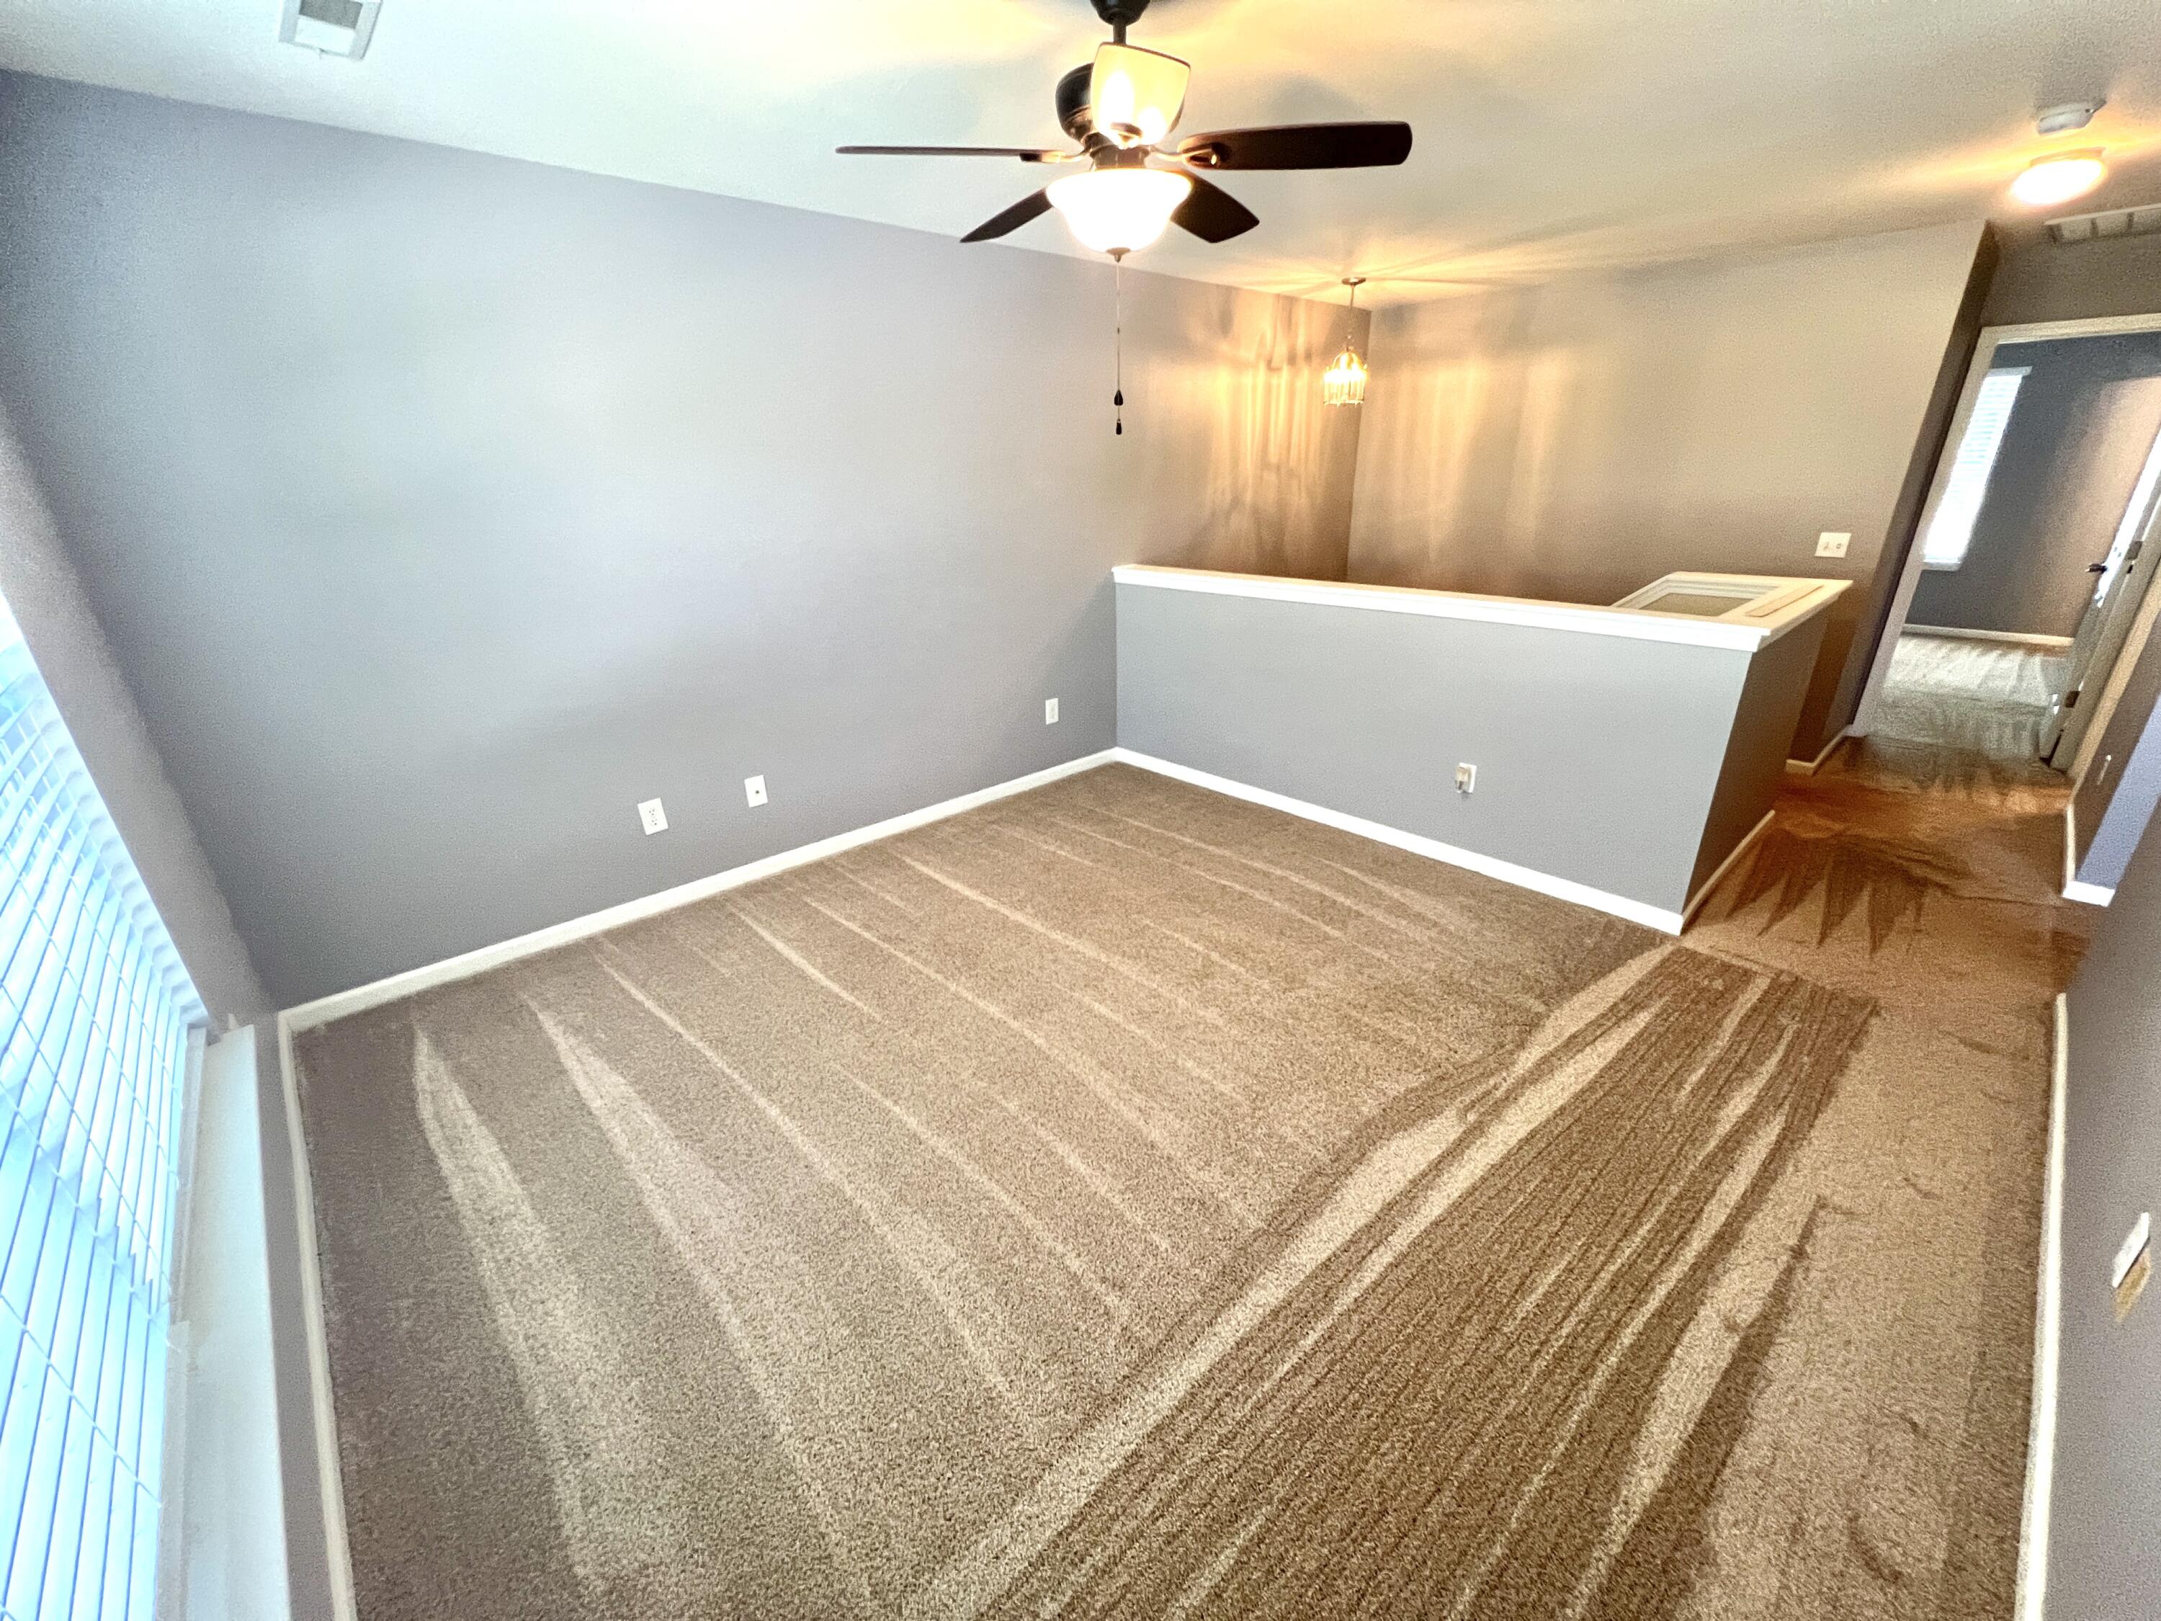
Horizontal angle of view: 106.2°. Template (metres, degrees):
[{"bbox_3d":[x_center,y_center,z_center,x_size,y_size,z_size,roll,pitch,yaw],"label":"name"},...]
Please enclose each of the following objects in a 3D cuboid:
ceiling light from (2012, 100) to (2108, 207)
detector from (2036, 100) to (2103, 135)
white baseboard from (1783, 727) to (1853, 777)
[{"bbox_3d":[3.282,-2.123,2.731,0.230,0.116,0.230,-20,28,-37],"label":"ceiling light"},{"bbox_3d":[2.837,-1.982,2.331,0.137,0.042,0.137,-20,28,-37],"label":"detector"},{"bbox_3d":[4.019,-0.359,4.419,1.020,0.075,0.100,-20,28,-37],"label":"white baseboard"}]

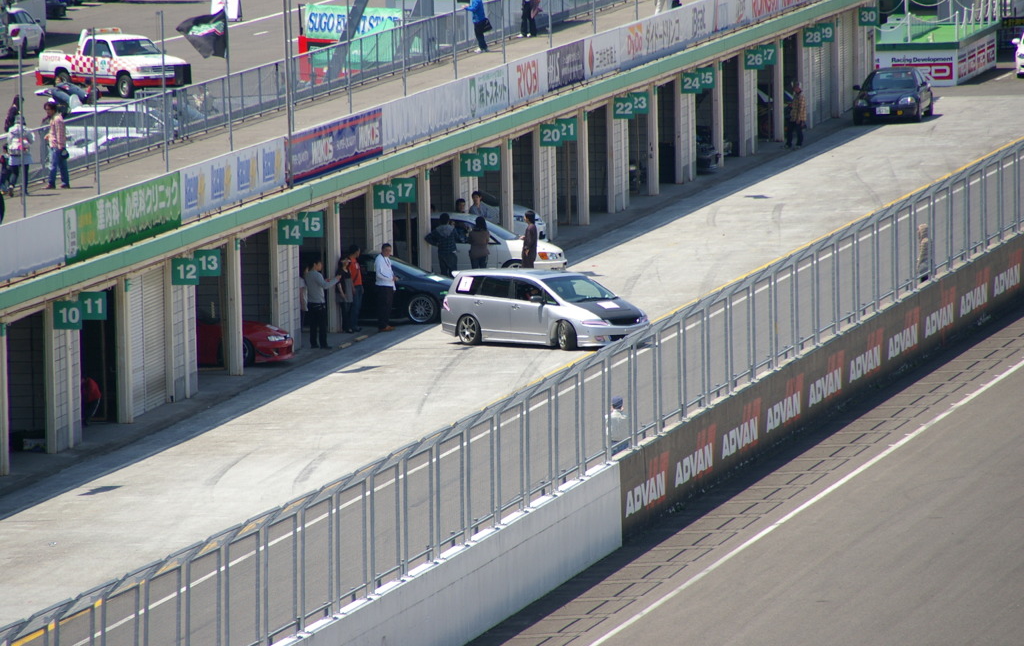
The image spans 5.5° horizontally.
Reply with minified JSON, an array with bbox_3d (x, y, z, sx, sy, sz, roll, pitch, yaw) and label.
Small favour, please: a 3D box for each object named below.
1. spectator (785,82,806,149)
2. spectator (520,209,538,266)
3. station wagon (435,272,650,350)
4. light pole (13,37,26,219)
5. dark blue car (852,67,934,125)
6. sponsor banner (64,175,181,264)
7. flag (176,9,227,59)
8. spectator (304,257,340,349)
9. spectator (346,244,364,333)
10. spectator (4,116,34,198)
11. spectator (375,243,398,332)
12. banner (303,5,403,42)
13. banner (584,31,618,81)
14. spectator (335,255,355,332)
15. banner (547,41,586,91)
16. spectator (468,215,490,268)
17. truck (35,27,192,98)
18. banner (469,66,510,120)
[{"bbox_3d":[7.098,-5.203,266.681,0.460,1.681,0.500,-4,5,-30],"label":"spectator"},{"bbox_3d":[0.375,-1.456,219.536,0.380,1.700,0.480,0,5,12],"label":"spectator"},{"bbox_3d":[0.694,-0.322,206.596,1.800,1.500,4.770,-5,6,-41],"label":"station wagon"},{"bbox_3d":[-8.406,-3.085,183.105,0.110,3.400,0.110,-1,4,10],"label":"light pole"},{"bbox_3d":[9.979,-6.007,278.184,1.700,1.380,4.250,0,4,9],"label":"dark blue car"},{"bbox_3d":[-6.930,-1.890,190.707,0.050,0.970,10.028,-1,4,10],"label":"sponsor banner"},{"bbox_3d":[-5.840,-5.445,200.553,0.980,0.940,0.400,0,5,11],"label":"flag"},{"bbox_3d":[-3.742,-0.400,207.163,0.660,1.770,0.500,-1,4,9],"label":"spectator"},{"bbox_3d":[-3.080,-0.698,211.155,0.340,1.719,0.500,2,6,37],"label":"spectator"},{"bbox_3d":[-9.471,-3.220,204.780,0.520,1.570,0.450,-1,4,-3],"label":"spectator"},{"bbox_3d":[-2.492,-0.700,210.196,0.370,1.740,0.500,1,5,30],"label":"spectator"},{"bbox_3d":[-4.417,-8.399,299.000,0.050,0.920,4.700,-4,5,-37],"label":"banner"},{"bbox_3d":[2.055,-6.047,239.859,0.050,0.900,4.896,0,4,10],"label":"banner"},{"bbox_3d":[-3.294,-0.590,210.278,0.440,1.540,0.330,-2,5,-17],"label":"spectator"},{"bbox_3d":[1.212,-5.673,234.987,0.050,0.900,4.953,0,4,10],"label":"banner"},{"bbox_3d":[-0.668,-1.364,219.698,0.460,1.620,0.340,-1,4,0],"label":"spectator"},{"bbox_3d":[-11.273,-7.384,302.000,1.850,1.870,5.200,-4,5,-34],"label":"truck"},{"bbox_3d":[-0.481,-4.880,225.191,0.050,0.900,4.978,0,4,10],"label":"banner"}]

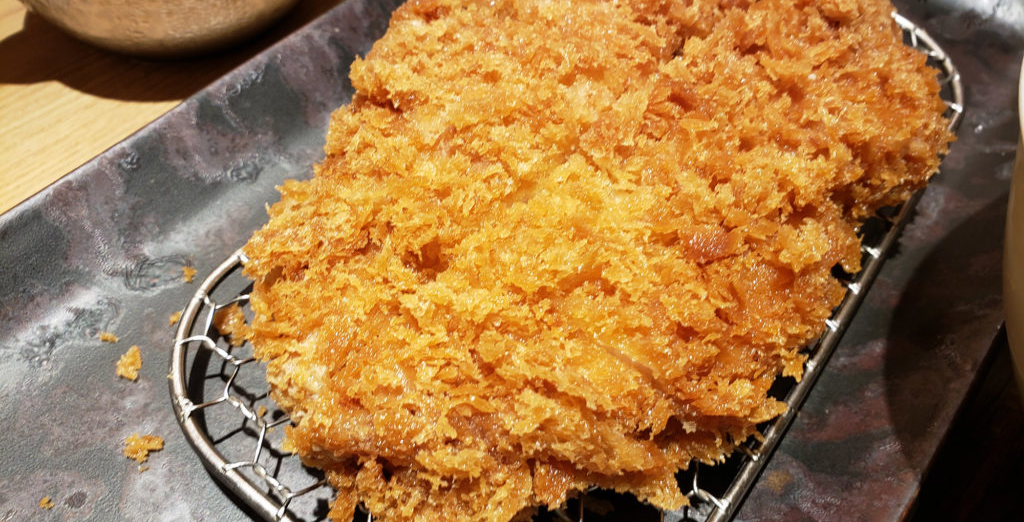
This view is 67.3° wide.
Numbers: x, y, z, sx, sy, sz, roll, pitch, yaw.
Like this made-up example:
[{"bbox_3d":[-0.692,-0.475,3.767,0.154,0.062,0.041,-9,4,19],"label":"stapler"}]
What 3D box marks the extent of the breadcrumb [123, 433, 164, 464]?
[{"bbox_3d":[-0.080,0.041,0.168,0.008,0.003,0.006,-10,50,-4],"label":"breadcrumb"}]

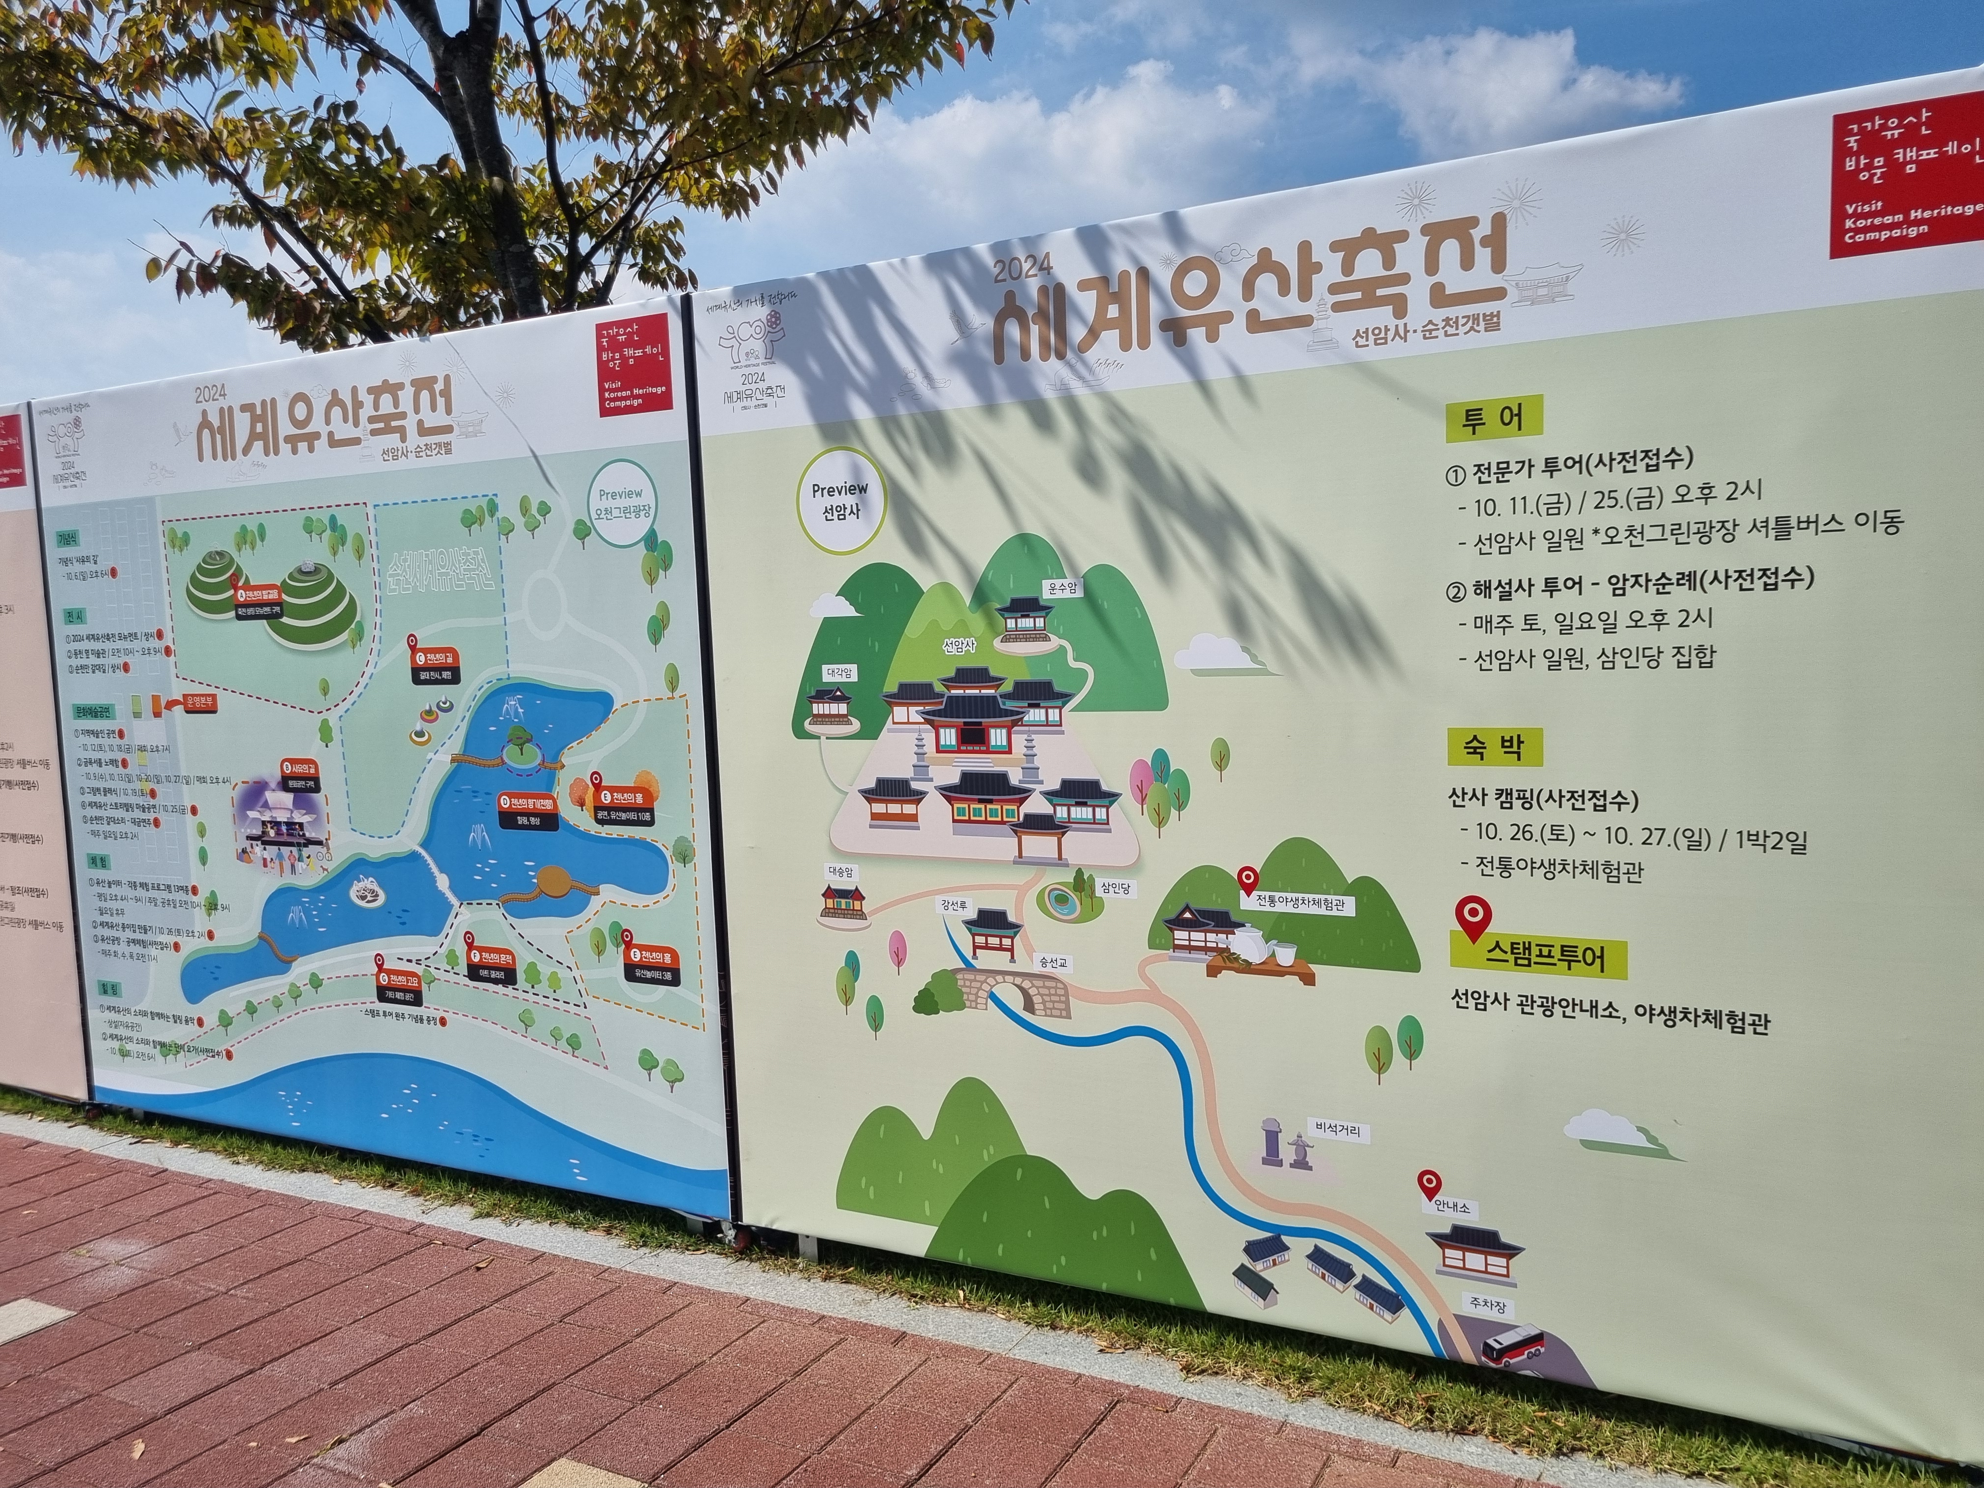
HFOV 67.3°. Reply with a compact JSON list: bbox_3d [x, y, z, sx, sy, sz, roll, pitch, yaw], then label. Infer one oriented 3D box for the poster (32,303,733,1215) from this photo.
[{"bbox_3d":[-1.720,0.047,4.003,2.453,2.133,0.070,0,5,28],"label":"poster"}]

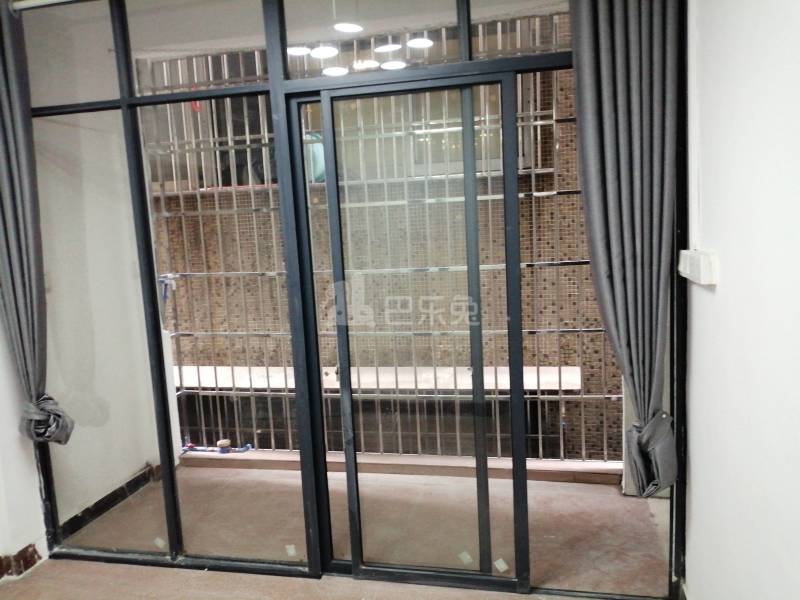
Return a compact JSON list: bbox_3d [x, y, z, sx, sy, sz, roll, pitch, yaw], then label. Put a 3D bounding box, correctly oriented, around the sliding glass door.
[{"bbox_3d":[0.082,0.192,2.503,0.850,2.088,0.080,-1,8,12],"label":"sliding glass door"}]

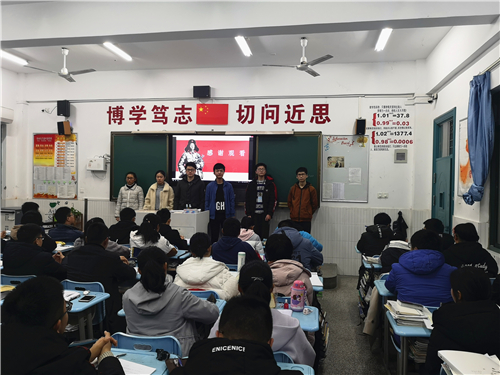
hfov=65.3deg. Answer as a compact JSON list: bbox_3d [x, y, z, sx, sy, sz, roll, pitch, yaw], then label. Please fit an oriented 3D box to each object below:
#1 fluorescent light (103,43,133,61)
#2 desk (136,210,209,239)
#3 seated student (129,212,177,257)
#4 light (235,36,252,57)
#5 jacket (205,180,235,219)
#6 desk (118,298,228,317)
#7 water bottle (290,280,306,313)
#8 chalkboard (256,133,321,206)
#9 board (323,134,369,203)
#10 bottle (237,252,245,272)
[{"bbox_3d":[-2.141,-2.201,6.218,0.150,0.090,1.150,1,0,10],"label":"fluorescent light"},{"bbox_3d":[-1.322,0.864,6.352,1.080,1.000,0.620,1,0,10],"label":"desk"},{"bbox_3d":[-1.051,0.885,4.140,0.520,1.220,0.660,1,1,11],"label":"seated student"},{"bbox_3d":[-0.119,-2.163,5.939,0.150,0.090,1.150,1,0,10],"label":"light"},{"bbox_3d":[-0.519,0.197,6.641,0.500,0.650,0.280,1,1,10],"label":"jacket"},{"bbox_3d":[-0.482,1.153,2.521,0.610,0.750,0.430,1,1,11],"label":"desk"},{"bbox_3d":[0.336,0.760,2.720,0.090,0.205,0.085,1,1,7],"label":"water bottle"},{"bbox_3d":[0.671,-0.317,6.834,1.140,1.310,0.060,1,1,11],"label":"chalkboard"},{"bbox_3d":[1.681,-0.335,6.885,0.810,1.190,0.030,1,0,10],"label":"board"},{"bbox_3d":[-0.083,0.675,3.423,0.068,0.200,0.068,1,1,11],"label":"bottle"}]

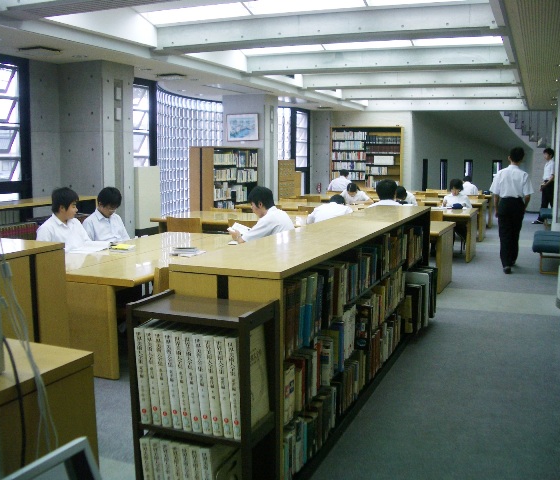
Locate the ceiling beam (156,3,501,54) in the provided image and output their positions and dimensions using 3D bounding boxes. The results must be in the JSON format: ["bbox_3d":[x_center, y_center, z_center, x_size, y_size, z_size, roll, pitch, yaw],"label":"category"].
[{"bbox_3d":[0.401,-2.135,6.556,3.603,0.247,0.493,3,8,22],"label":"ceiling beam"}]

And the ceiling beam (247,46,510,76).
[{"bbox_3d":[1.450,-2.828,10.225,4.050,0.280,0.420,3,8,22],"label":"ceiling beam"}]

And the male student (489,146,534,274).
[{"bbox_3d":[2.986,-0.387,8.354,0.520,1.640,0.420,3,8,22],"label":"male student"}]

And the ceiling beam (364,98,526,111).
[{"bbox_3d":[4.458,-3.661,17.504,4.150,0.310,0.350,3,8,22],"label":"ceiling beam"}]

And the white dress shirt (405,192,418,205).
[{"bbox_3d":[2.163,-0.600,11.061,0.474,0.493,0.395,6,10,38],"label":"white dress shirt"}]

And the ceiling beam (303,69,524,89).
[{"bbox_3d":[2.337,-2.958,11.962,4.020,0.260,0.380,3,8,22],"label":"ceiling beam"}]

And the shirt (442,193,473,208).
[{"bbox_3d":[2.860,-0.503,10.383,0.470,0.500,0.340,3,8,22],"label":"shirt"}]

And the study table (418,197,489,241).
[{"bbox_3d":[3.006,-0.423,12.315,1.800,0.690,1.200,3,8,22],"label":"study table"}]

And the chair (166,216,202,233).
[{"bbox_3d":[-1.073,0.095,8.002,0.474,0.770,0.493,3,8,22],"label":"chair"}]

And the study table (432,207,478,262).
[{"bbox_3d":[2.102,-0.126,10.105,1.826,0.706,1.234,3,8,22],"label":"study table"}]

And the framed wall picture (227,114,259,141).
[{"bbox_3d":[-0.714,-2.154,12.416,0.660,0.515,0.035,3,8,22],"label":"framed wall picture"}]

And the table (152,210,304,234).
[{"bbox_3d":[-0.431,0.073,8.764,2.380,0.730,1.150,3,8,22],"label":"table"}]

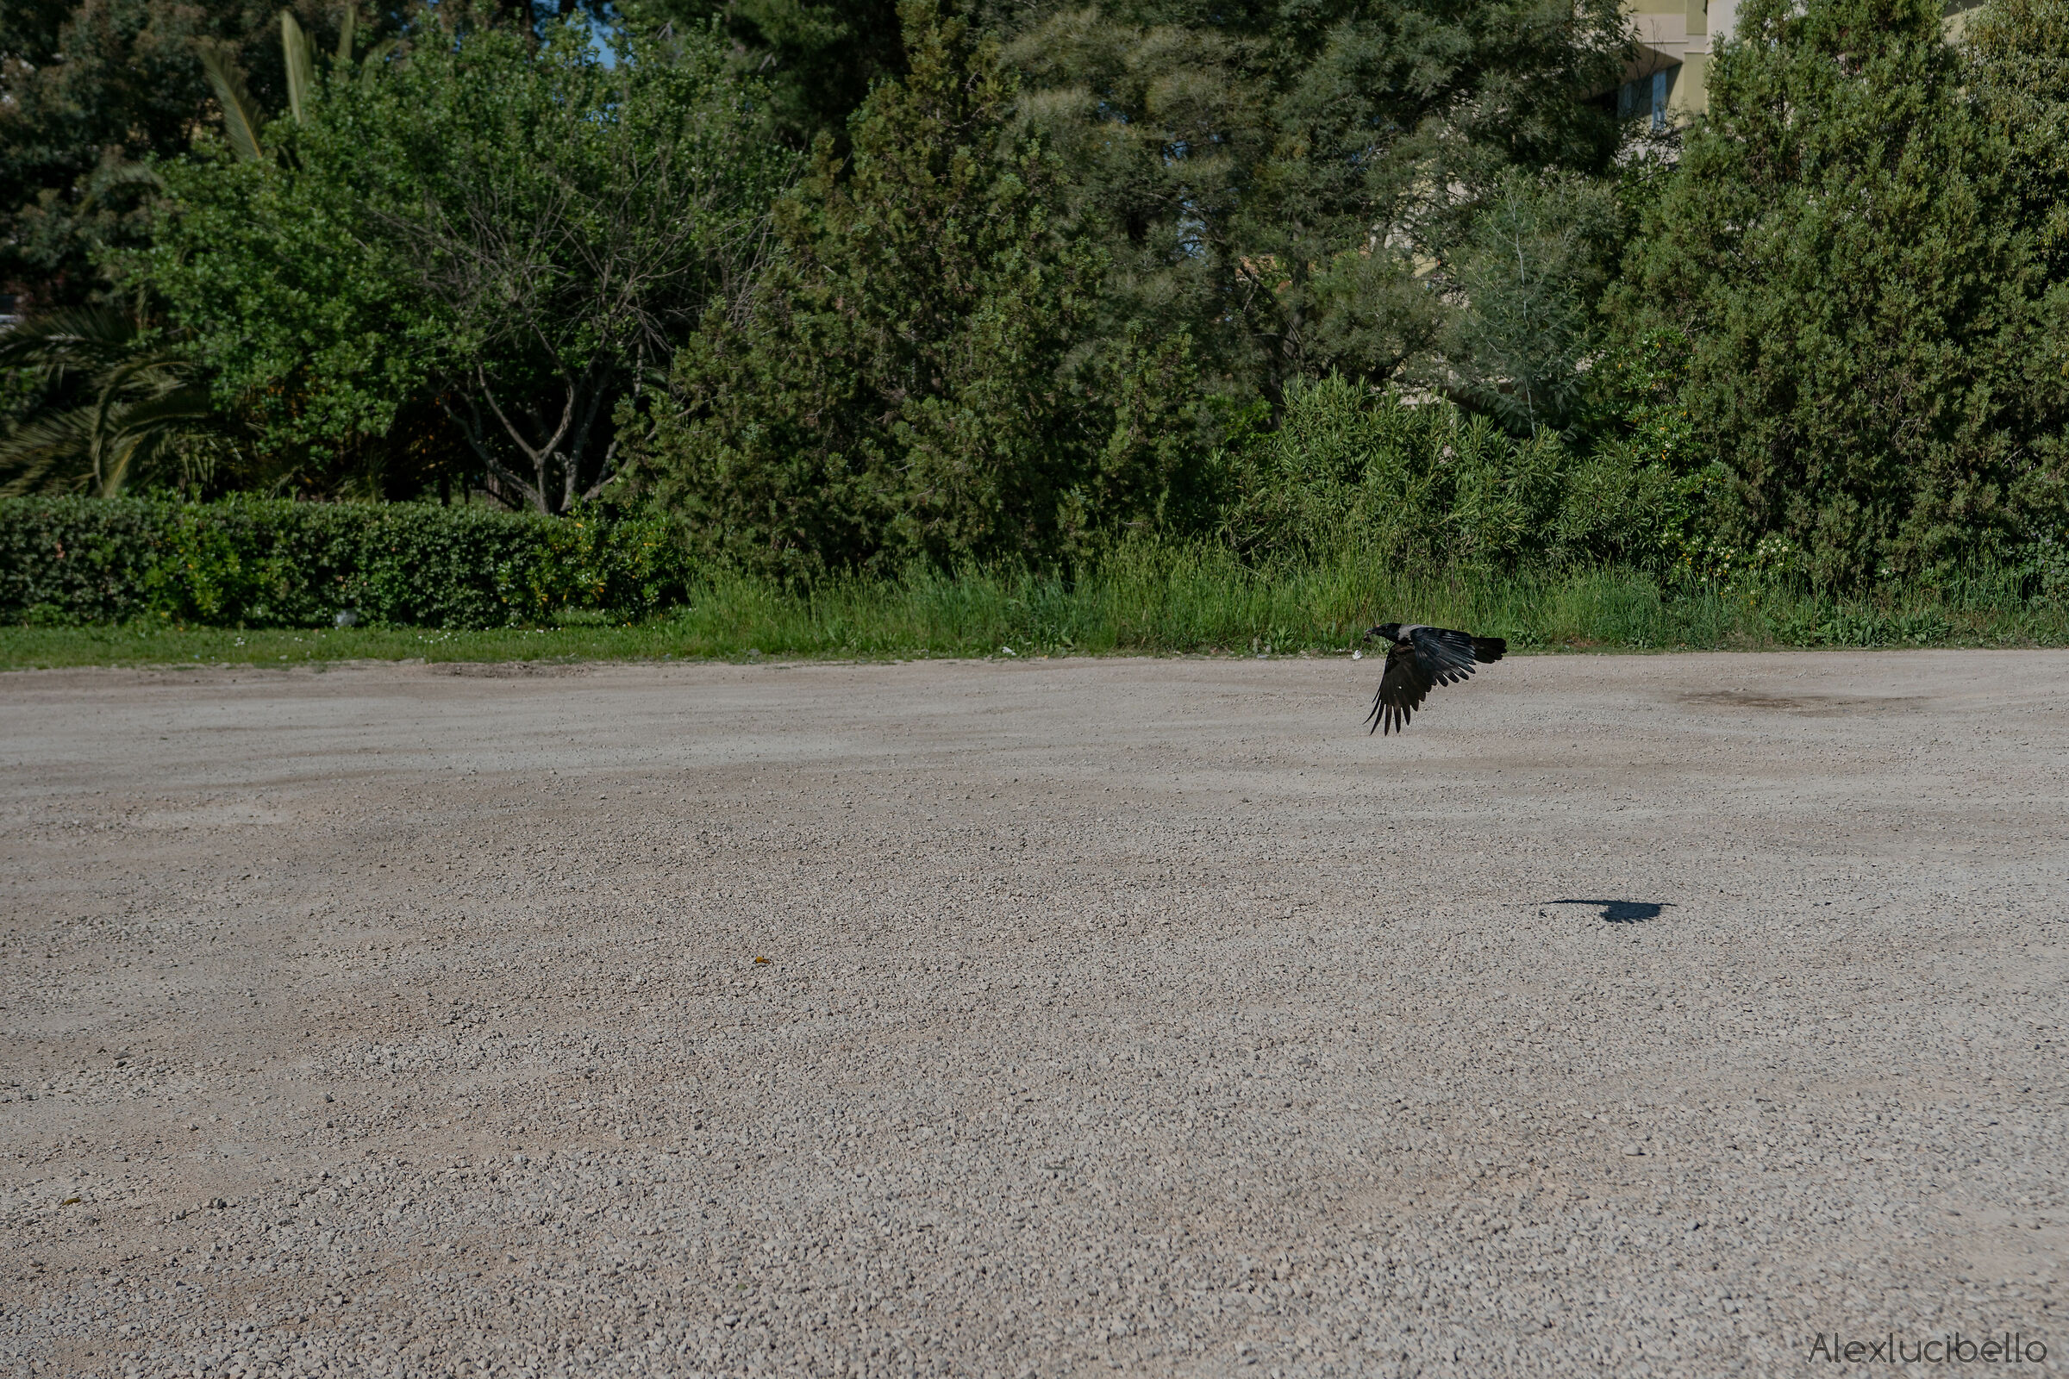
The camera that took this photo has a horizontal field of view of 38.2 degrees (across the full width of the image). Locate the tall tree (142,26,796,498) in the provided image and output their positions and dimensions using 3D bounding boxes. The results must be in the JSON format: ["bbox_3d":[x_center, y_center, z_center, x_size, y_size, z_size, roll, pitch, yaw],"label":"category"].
[{"bbox_3d":[-4.600,-3.080,24.300,5.300,4.800,4.700,0,6,0],"label":"tall tree"}]

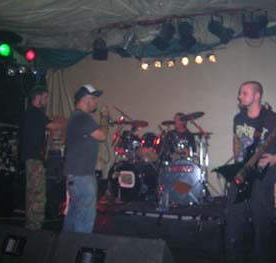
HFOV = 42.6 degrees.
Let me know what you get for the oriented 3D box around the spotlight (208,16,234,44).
[{"bbox_3d":[0.967,-1.184,4.150,0.230,0.230,0.330,0,34,-46],"label":"spotlight"}]

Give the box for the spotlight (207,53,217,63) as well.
[{"bbox_3d":[1.008,-0.975,4.783,0.130,0.130,0.150,0,7,15],"label":"spotlight"}]

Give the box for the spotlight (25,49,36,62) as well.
[{"bbox_3d":[-1.548,-1.095,5.100,0.170,0.200,0.240,0,14,-20],"label":"spotlight"}]

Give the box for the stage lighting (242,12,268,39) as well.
[{"bbox_3d":[1.327,-1.218,4.050,0.250,0.250,0.310,0,27,28],"label":"stage lighting"}]

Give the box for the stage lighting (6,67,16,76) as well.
[{"bbox_3d":[-1.872,-0.881,5.200,0.130,0.130,0.150,0,18,-26],"label":"stage lighting"}]

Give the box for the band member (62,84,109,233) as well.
[{"bbox_3d":[-0.525,0.410,3.550,0.500,1.770,0.550,0,0,-5],"label":"band member"}]

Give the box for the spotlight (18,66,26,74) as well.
[{"bbox_3d":[-1.744,-0.913,5.300,0.130,0.130,0.150,0,18,-26],"label":"spotlight"}]

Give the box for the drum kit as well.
[{"bbox_3d":[0.330,0.330,5.000,1.650,1.280,1.200,0,0,22],"label":"drum kit"}]

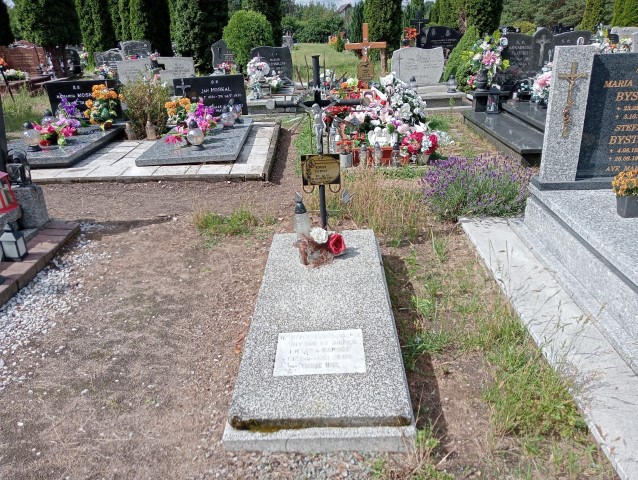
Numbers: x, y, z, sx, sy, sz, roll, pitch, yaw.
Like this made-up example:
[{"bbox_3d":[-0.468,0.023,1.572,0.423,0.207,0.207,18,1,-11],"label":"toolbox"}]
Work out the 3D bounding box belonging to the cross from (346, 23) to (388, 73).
[{"bbox_3d":[0.676,-2.319,7.291,0.580,1.370,0.080,-2,23,2],"label":"cross"}]

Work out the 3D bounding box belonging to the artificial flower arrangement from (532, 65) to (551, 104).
[{"bbox_3d":[2.595,-1.706,5.776,0.360,0.440,0.340,-3,23,0],"label":"artificial flower arrangement"}]

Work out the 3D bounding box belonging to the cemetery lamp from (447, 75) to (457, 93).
[{"bbox_3d":[2.124,-2.494,8.217,0.140,0.265,0.140,-3,24,0],"label":"cemetery lamp"}]

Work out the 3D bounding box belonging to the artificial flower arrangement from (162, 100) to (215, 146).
[{"bbox_3d":[-1.467,-1.356,5.872,0.558,0.465,0.391,-3,24,0],"label":"artificial flower arrangement"}]

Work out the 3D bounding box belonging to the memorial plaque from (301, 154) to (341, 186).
[{"bbox_3d":[0.020,-0.482,3.656,0.275,0.215,0.020,-2,23,1],"label":"memorial plaque"}]

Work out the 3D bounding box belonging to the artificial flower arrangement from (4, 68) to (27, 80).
[{"bbox_3d":[-6.903,-3.739,11.708,0.520,0.260,0.320,-4,23,-3],"label":"artificial flower arrangement"}]

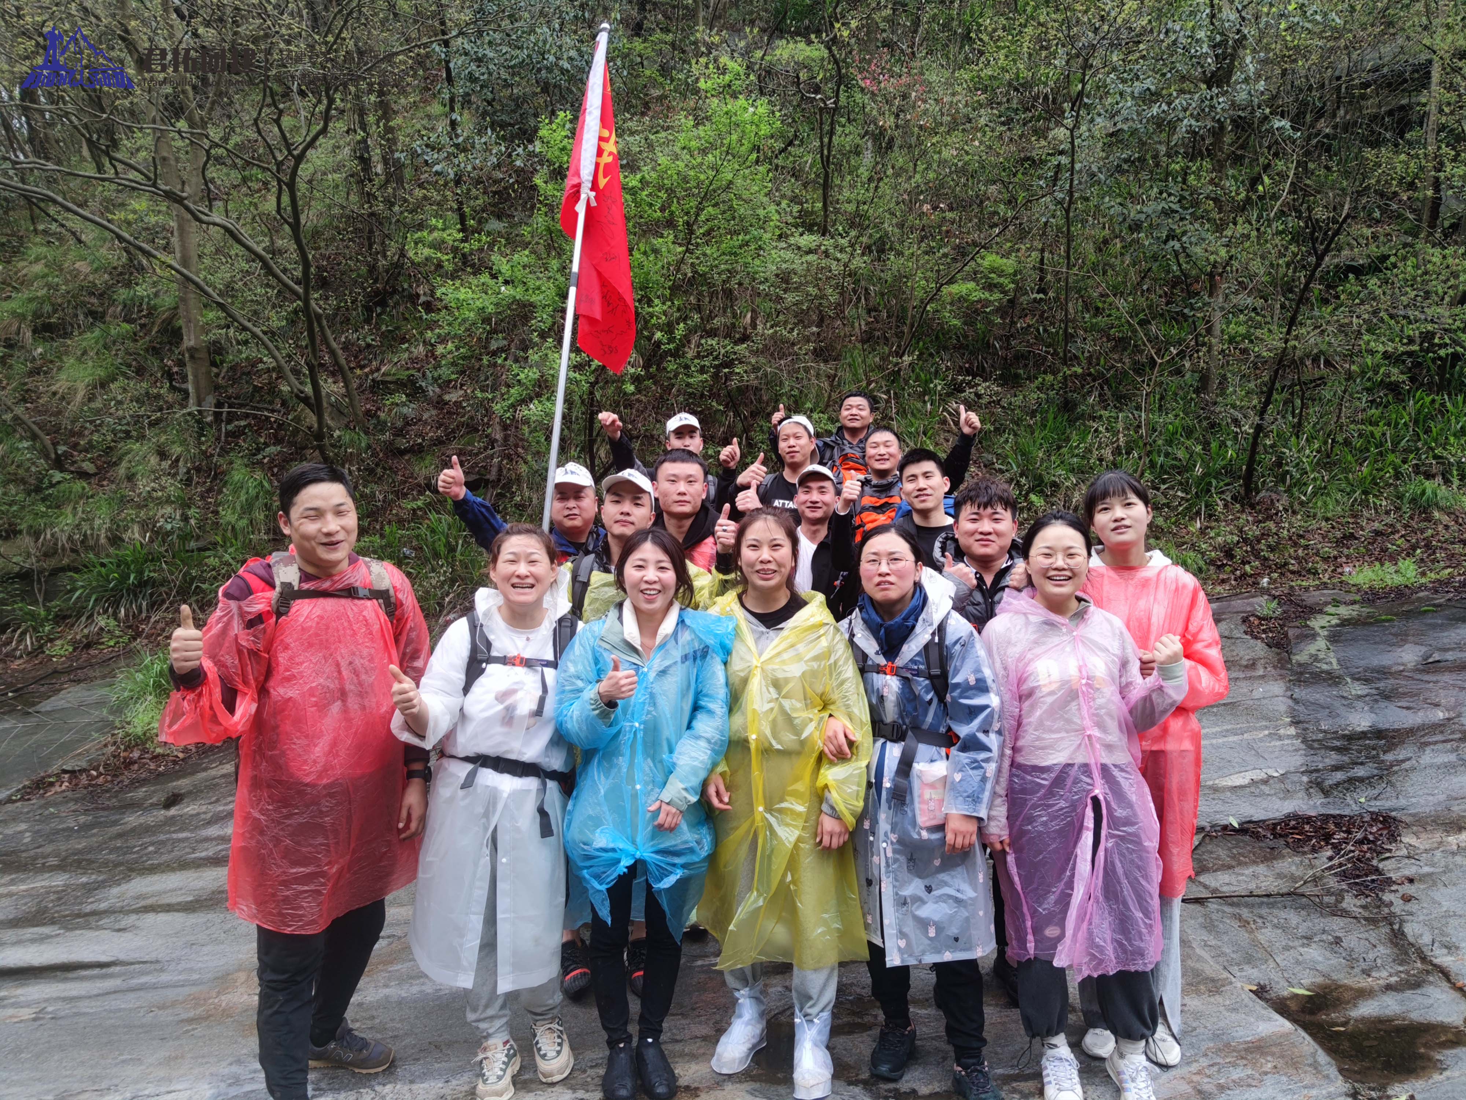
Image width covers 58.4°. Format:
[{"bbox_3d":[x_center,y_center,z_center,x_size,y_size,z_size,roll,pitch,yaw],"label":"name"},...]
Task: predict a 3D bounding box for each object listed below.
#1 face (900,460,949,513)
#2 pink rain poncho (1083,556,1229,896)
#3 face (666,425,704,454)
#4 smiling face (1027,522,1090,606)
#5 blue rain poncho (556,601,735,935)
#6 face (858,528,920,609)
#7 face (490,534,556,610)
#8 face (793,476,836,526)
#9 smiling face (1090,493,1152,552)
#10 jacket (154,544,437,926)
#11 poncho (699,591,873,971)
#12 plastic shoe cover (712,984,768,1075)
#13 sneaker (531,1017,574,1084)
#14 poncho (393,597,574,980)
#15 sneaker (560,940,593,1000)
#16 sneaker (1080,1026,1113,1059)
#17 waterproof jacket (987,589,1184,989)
[{"bbox_3d":[0.696,-0.229,4.780,0.170,0.200,0.140,-8,5,19],"label":"face"},{"bbox_3d":[1.164,0.516,3.830,0.560,1.000,0.400,1,5,14],"label":"pink rain poncho"},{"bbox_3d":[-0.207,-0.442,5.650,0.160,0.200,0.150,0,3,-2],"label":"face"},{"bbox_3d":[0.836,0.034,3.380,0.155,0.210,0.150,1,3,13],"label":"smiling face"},{"bbox_3d":[-0.227,0.588,3.620,0.450,0.900,0.360,0,7,2],"label":"blue rain poncho"},{"bbox_3d":[0.423,0.050,3.600,0.162,0.215,0.170,1,2,19],"label":"face"},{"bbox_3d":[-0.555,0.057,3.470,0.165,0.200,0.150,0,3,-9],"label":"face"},{"bbox_3d":[0.333,-0.201,5.300,0.170,0.195,0.140,0,4,5],"label":"face"},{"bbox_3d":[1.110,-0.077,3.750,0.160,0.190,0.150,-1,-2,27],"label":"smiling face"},{"bbox_3d":[-1.128,0.484,3.480,0.660,0.970,0.420,-2,7,-13],"label":"jacket"},{"bbox_3d":[0.149,0.630,3.660,0.460,1.030,0.350,0,1,13],"label":"poncho"},{"bbox_3d":[0.021,1.343,3.780,0.110,0.190,0.280,4,9,28],"label":"plastic shoe cover"},{"bbox_3d":[-0.513,1.387,3.720,0.100,0.115,0.265,-3,8,-19],"label":"sneaker"},{"bbox_3d":[-0.692,0.673,3.700,0.550,1.150,0.420,0,4,-6],"label":"poncho"},{"bbox_3d":[-0.510,1.346,4.270,0.100,0.120,0.280,-1,8,-9],"label":"sneaker"},{"bbox_3d":[1.064,1.375,3.840,0.100,0.110,0.260,1,5,10],"label":"sneaker"},{"bbox_3d":[0.928,0.605,3.480,0.520,0.990,0.380,0,1,9],"label":"waterproof jacket"}]

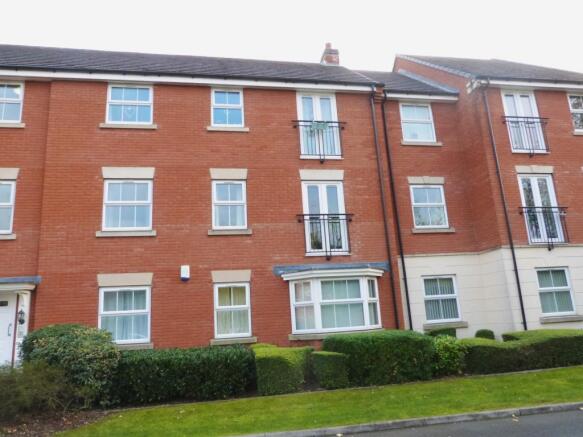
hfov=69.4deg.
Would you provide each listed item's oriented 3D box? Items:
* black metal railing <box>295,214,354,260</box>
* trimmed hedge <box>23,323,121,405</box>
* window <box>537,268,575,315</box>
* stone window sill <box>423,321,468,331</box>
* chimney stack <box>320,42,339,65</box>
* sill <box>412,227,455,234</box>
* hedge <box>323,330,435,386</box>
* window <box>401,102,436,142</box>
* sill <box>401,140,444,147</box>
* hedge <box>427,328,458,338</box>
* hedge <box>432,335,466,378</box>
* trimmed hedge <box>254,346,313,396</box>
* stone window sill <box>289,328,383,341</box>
[{"bbox_3d":[0.947,0.507,11.261,1.608,1.240,0.160,-1,-13,-12],"label":"black metal railing"},{"bbox_3d":[-4.091,2.741,7.859,1.630,1.450,1.400,-1,-13,-11],"label":"trimmed hedge"},{"bbox_3d":[7.171,1.988,11.447,1.058,1.253,0.100,-1,-13,-11],"label":"window"},{"bbox_3d":[4.303,3.014,11.802,1.337,0.135,0.150,-1,-13,-11],"label":"stone window sill"},{"bbox_3d":[1.513,-6.353,16.404,0.520,1.099,0.530,-1,-13,-11],"label":"chimney stack"},{"bbox_3d":[4.172,0.373,12.393,1.353,0.135,0.150,-1,-13,-11],"label":"sill"},{"bbox_3d":[1.797,2.888,8.794,2.050,0.880,1.000,-1,-13,-11],"label":"hedge"},{"bbox_3d":[3.952,-2.992,13.168,1.052,1.305,0.100,-1,-13,-12],"label":"window"},{"bbox_3d":[3.999,-2.270,12.967,1.365,0.142,0.150,-1,-13,-12],"label":"sill"},{"bbox_3d":[3.846,3.264,10.839,1.000,0.810,0.800,-1,-13,-12],"label":"hedge"},{"bbox_3d":[3.357,2.959,9.215,0.700,0.800,0.750,-1,-13,-12],"label":"hedge"},{"bbox_3d":[-0.273,3.103,8.632,1.090,0.690,1.500,-1,-13,-12],"label":"trimmed hedge"},{"bbox_3d":[1.265,2.885,10.475,2.500,0.150,0.540,-1,-13,-11],"label":"stone window sill"}]

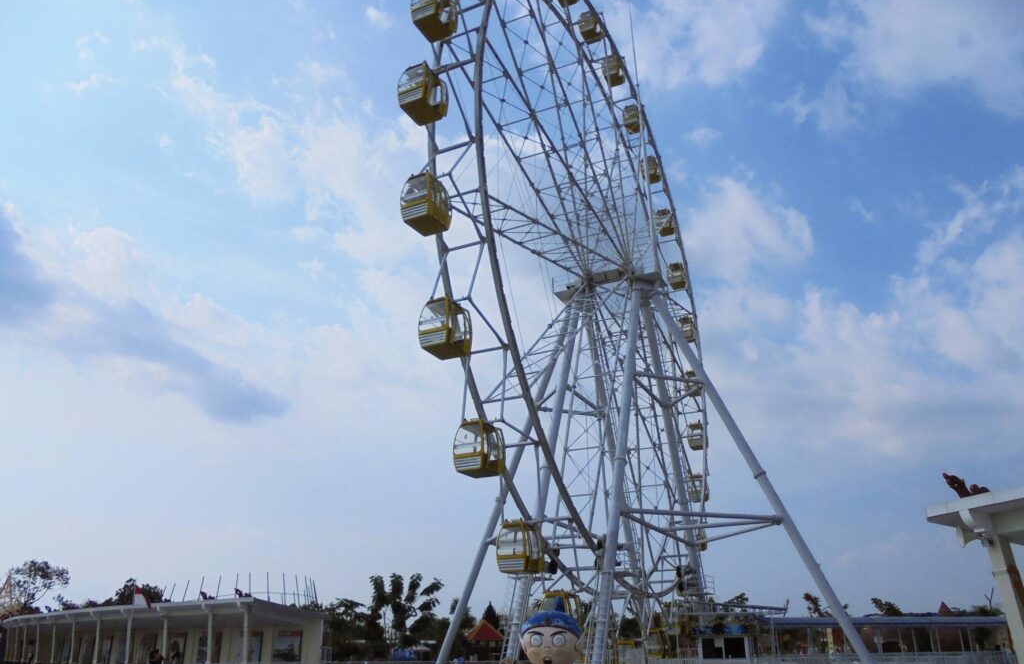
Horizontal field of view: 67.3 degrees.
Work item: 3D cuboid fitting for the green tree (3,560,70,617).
[{"bbox_3d":[-36.421,20.985,57.641,5.100,7.430,4.840,11,-25,-29],"label":"green tree"}]

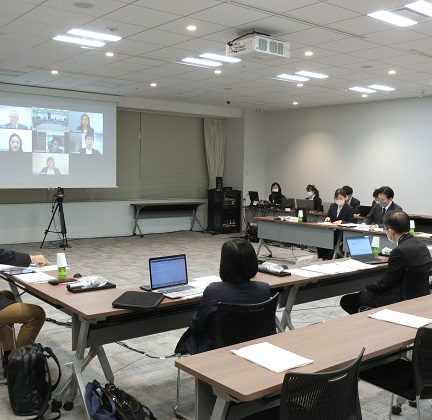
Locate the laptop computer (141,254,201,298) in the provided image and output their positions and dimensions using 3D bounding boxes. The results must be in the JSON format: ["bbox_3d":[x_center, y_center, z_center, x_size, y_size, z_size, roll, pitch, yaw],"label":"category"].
[{"bbox_3d":[-0.244,0.440,3.659,0.305,0.224,0.255,-3,5,-40],"label":"laptop computer"}]

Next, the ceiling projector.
[{"bbox_3d":[0.470,-1.758,6.035,0.490,0.165,0.410,-2,5,-39],"label":"ceiling projector"}]

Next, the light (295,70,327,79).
[{"bbox_3d":[1.510,-2.106,8.539,0.615,0.060,0.185,-2,5,-39],"label":"light"}]

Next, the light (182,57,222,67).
[{"bbox_3d":[-0.178,-2.080,7.716,0.615,0.060,0.185,-2,5,-39],"label":"light"}]

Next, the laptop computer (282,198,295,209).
[{"bbox_3d":[1.590,-0.117,11.818,0.260,0.215,0.330,-3,5,-40],"label":"laptop computer"}]

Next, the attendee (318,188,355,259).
[{"bbox_3d":[2.010,0.288,8.875,0.500,1.240,0.750,5,6,43],"label":"attendee"}]

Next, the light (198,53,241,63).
[{"bbox_3d":[0.078,-2.051,7.397,0.615,0.060,0.185,-2,5,-39],"label":"light"}]

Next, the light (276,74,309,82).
[{"bbox_3d":[1.260,-2.134,8.852,0.615,0.060,0.185,-2,5,-39],"label":"light"}]

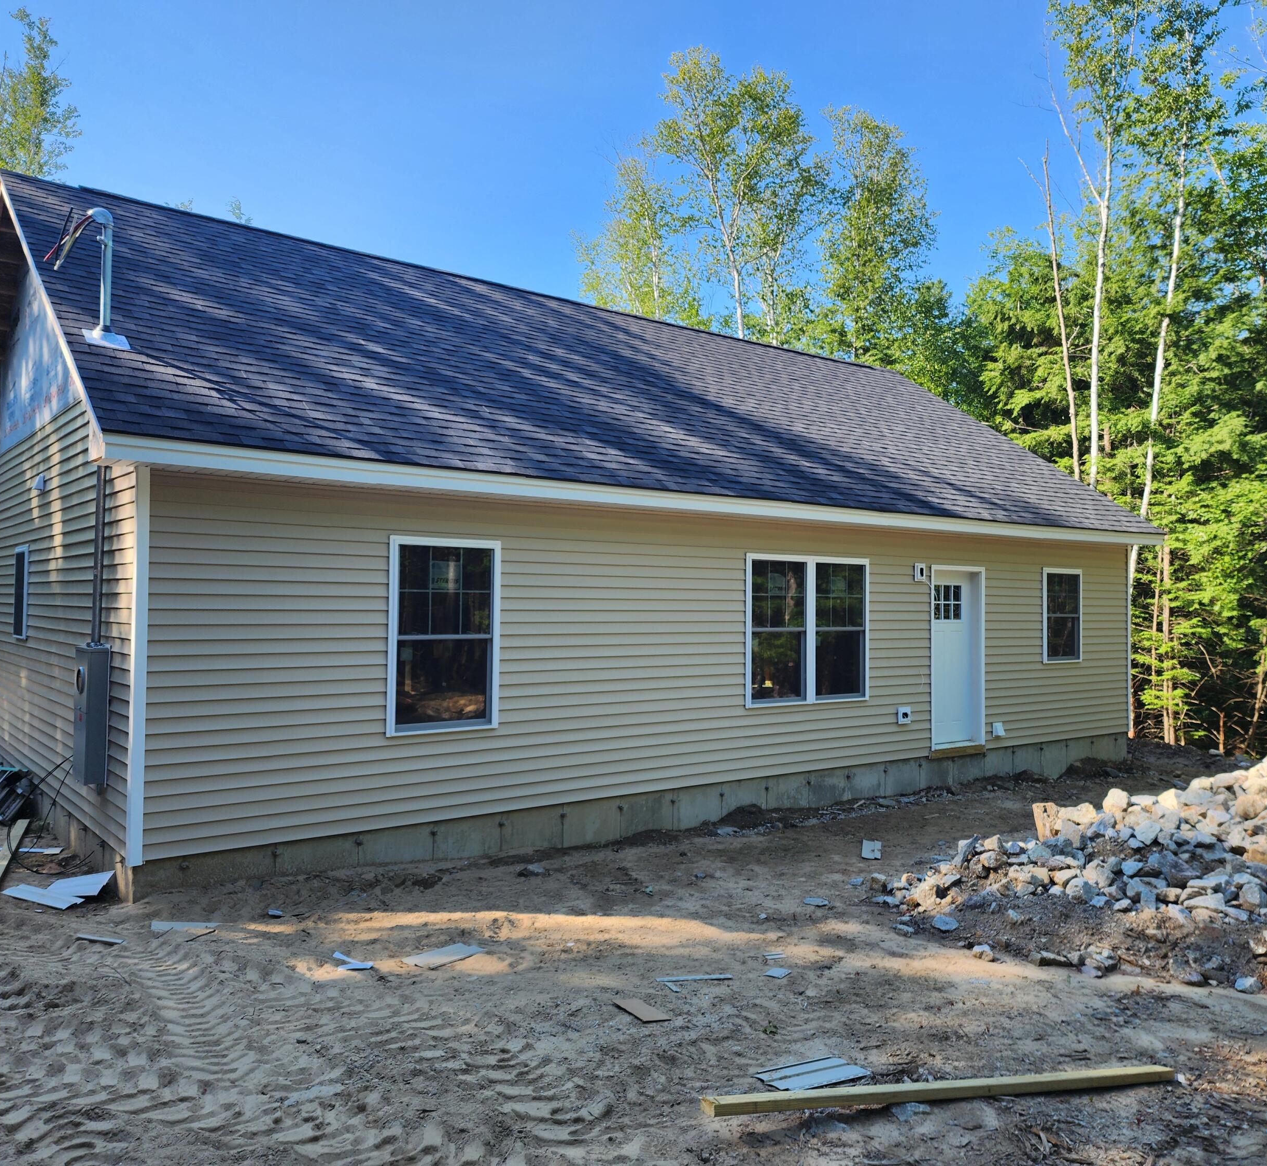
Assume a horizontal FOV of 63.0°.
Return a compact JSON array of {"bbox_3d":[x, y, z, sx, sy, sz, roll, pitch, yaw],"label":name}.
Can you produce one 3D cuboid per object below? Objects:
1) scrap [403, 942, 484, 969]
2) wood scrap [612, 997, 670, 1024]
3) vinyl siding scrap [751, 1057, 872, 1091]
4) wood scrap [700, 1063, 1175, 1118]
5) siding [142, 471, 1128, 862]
[{"bbox_3d":[-1.093,2.182,6.014,0.213,0.025,0.422,-1,-3,38],"label":"scrap"},{"bbox_3d":[0.036,2.111,5.091,0.134,0.020,0.345,5,-6,-27],"label":"wood scrap"},{"bbox_3d":[0.719,2.002,4.186,0.466,0.025,0.206,8,-10,-34],"label":"vinyl siding scrap"},{"bbox_3d":[1.330,2.034,4.163,2.368,0.040,0.090,9,-13,-24],"label":"wood scrap"},{"bbox_3d":[1.834,0.667,10.704,12.708,2.603,0.060,1,-1,-37],"label":"siding"}]

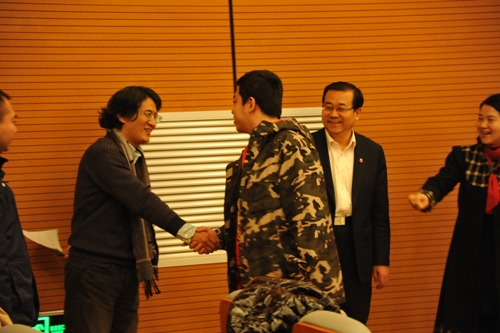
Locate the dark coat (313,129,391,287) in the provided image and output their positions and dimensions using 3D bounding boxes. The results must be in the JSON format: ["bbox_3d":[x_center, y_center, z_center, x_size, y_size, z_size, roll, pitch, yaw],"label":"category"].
[{"bbox_3d":[0.430,0.180,8.450,0.490,0.710,0.270,-3,0,23],"label":"dark coat"}]

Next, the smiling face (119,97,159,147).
[{"bbox_3d":[-0.466,-0.185,7.870,0.140,0.210,0.160,6,5,35],"label":"smiling face"}]

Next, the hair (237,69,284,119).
[{"bbox_3d":[0.038,-0.290,7.600,0.205,0.190,0.175,-12,-4,23],"label":"hair"}]

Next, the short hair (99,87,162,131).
[{"bbox_3d":[-0.505,-0.245,7.920,0.250,0.200,0.190,6,5,35],"label":"short hair"}]

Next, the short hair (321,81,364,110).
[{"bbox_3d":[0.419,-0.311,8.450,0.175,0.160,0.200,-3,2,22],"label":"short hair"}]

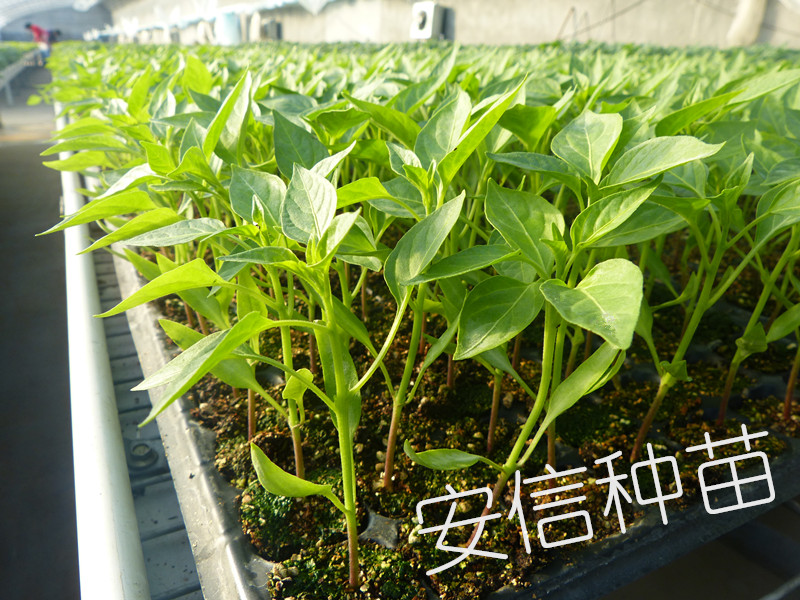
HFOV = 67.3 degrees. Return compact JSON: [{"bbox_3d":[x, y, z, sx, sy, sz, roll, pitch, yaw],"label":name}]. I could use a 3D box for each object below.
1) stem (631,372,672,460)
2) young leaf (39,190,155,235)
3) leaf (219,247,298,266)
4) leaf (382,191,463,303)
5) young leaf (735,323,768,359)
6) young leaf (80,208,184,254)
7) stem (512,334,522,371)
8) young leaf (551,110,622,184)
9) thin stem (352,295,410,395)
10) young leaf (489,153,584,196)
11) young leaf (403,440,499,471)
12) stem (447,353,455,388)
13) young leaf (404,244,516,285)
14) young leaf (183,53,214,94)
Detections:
[{"bbox_3d":[0.104,0.050,0.249,0.005,0.042,0.004,22,25,25],"label":"stem"},{"bbox_3d":[-0.148,-0.043,0.292,0.054,0.010,0.022,-22,37,-26],"label":"young leaf"},{"bbox_3d":[-0.034,-0.010,0.145,0.020,0.004,0.009,-3,24,-7],"label":"leaf"},{"bbox_3d":[0.008,-0.018,0.207,0.021,0.008,0.045,18,68,32],"label":"leaf"},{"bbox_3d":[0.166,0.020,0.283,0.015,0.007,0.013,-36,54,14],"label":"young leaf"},{"bbox_3d":[-0.120,-0.031,0.270,0.046,0.010,0.022,-25,38,-31],"label":"young leaf"},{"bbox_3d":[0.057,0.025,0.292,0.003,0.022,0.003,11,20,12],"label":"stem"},{"bbox_3d":[0.066,-0.053,0.207,0.023,0.030,0.006,0,-21,0],"label":"young leaf"},{"bbox_3d":[-0.005,0.011,0.150,0.003,0.028,0.002,31,0,0],"label":"thin stem"},{"bbox_3d":[0.045,-0.042,0.202,0.033,0.007,0.016,22,37,6],"label":"young leaf"},{"bbox_3d":[0.015,0.047,0.180,0.028,0.006,0.011,9,24,0],"label":"young leaf"},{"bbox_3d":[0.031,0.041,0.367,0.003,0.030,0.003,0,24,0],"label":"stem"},{"bbox_3d":[0.016,-0.009,0.160,0.033,0.005,0.009,-17,42,-19],"label":"young leaf"},{"bbox_3d":[-0.151,-0.168,0.447,0.020,0.007,0.040,-20,69,-6],"label":"young leaf"}]

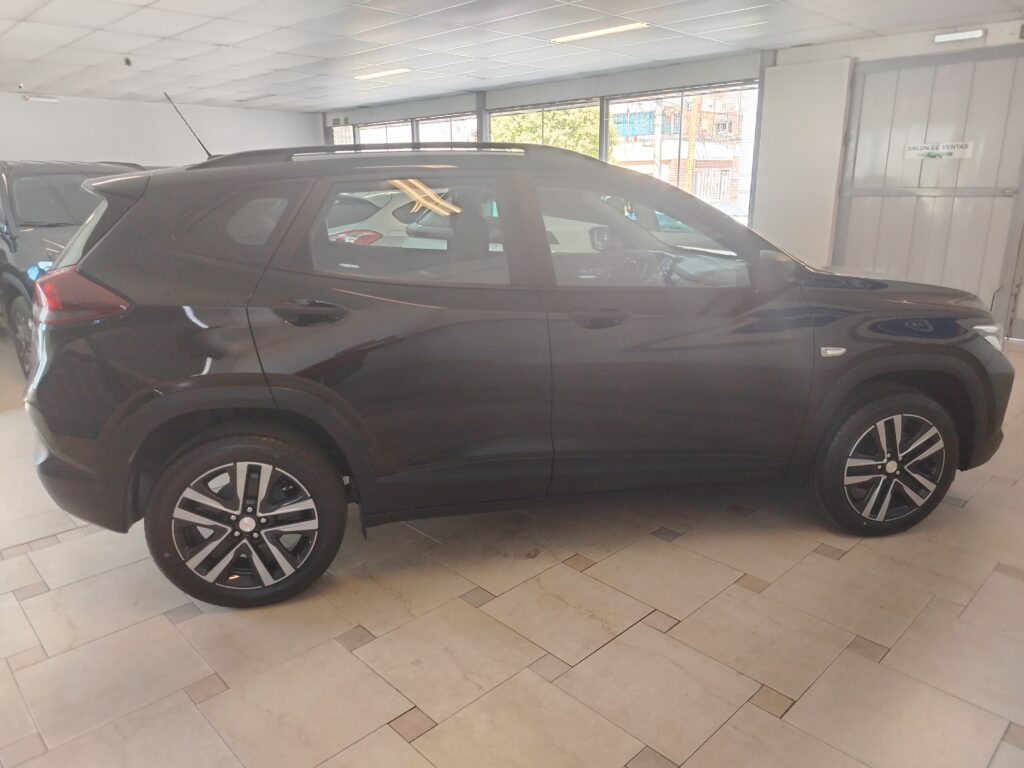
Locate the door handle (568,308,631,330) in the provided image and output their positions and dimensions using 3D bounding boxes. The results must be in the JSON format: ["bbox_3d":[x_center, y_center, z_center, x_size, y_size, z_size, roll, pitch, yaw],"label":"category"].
[{"bbox_3d":[0.313,-0.229,2.522,0.235,0.072,0.050,-3,16,-11],"label":"door handle"}]

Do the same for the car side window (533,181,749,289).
[{"bbox_3d":[0.495,-0.546,2.629,0.810,0.395,0.050,-3,-5,-11],"label":"car side window"}]

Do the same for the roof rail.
[{"bbox_3d":[-0.416,-0.809,2.513,1.400,0.095,0.055,-3,16,-11],"label":"roof rail"}]

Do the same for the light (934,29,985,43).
[{"bbox_3d":[4.319,-3.354,6.858,0.415,0.065,0.060,14,21,43],"label":"light"}]

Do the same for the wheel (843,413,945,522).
[{"bbox_3d":[1.583,0.336,3.032,0.475,0.475,0.165,-3,16,-11],"label":"wheel"}]

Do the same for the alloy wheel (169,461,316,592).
[{"bbox_3d":[-0.934,0.478,2.536,0.475,0.475,0.165,-3,16,-11],"label":"alloy wheel"}]

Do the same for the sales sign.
[{"bbox_3d":[4.311,-2.355,7.186,0.620,0.150,0.012,14,21,43],"label":"sales sign"}]

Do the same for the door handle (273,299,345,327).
[{"bbox_3d":[-0.655,-0.230,2.316,0.230,0.083,0.050,-3,16,-11],"label":"door handle"}]

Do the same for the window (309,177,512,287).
[{"bbox_3d":[-0.352,-0.524,2.461,0.680,0.390,0.050,-3,-5,-11],"label":"window"}]

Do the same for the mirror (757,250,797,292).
[{"bbox_3d":[0.941,-0.401,2.531,0.110,0.155,0.170,-3,16,-11],"label":"mirror"}]

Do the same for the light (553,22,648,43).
[{"bbox_3d":[0.857,-3.461,6.995,1.180,0.060,0.160,14,21,43],"label":"light"}]

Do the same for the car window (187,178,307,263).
[{"bbox_3d":[-0.886,-0.536,2.360,0.380,0.280,0.050,-2,-6,-5],"label":"car window"}]

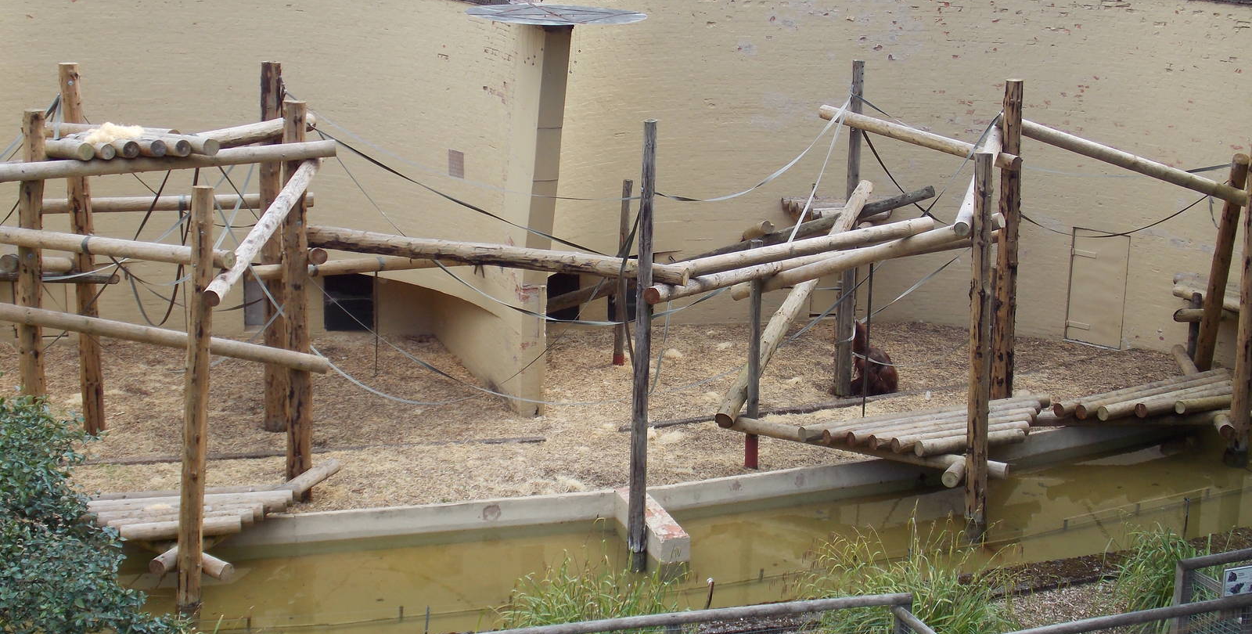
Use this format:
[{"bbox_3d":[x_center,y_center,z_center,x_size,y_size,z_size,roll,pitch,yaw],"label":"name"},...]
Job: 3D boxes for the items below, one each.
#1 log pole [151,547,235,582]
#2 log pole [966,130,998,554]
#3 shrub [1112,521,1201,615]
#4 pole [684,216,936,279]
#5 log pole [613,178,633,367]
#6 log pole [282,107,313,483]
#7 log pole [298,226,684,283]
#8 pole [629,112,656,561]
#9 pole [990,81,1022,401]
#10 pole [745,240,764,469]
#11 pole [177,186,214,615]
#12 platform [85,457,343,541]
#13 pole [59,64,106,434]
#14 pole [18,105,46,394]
[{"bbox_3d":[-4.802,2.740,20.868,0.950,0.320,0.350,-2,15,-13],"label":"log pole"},{"bbox_3d":[4.395,0.423,23.384,0.237,5.018,0.237,1,15,11],"label":"log pole"},{"bbox_3d":[5.952,2.860,20.843,0.950,1.000,0.900,6,16,17],"label":"shrub"},{"bbox_3d":[2.015,-0.755,19.898,3.796,0.165,0.165,-12,20,-39],"label":"pole"},{"bbox_3d":[-0.030,-0.566,25.004,0.125,2.552,0.125,3,15,0],"label":"log pole"},{"bbox_3d":[-3.443,-0.122,19.738,0.260,4.283,0.260,-1,15,-10],"label":"log pole"},{"bbox_3d":[-1.419,-0.645,19.197,4.184,0.210,0.210,6,16,15],"label":"log pole"},{"bbox_3d":[0.178,0.358,18.707,0.155,4.634,0.155,2,15,1],"label":"pole"},{"bbox_3d":[4.707,-0.829,23.215,0.250,4.177,0.250,2,15,11],"label":"pole"},{"bbox_3d":[1.696,0.534,24.857,0.162,3.094,0.162,1,15,4],"label":"pole"},{"bbox_3d":[-4.713,0.993,20.562,0.246,4.904,0.246,2,15,-13],"label":"pole"},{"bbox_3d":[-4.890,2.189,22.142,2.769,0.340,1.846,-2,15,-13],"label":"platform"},{"bbox_3d":[-6.245,-0.725,21.619,0.235,4.362,0.235,-4,16,-16],"label":"pole"},{"bbox_3d":[-6.288,-0.159,20.036,0.265,4.093,0.265,0,15,-17],"label":"pole"}]

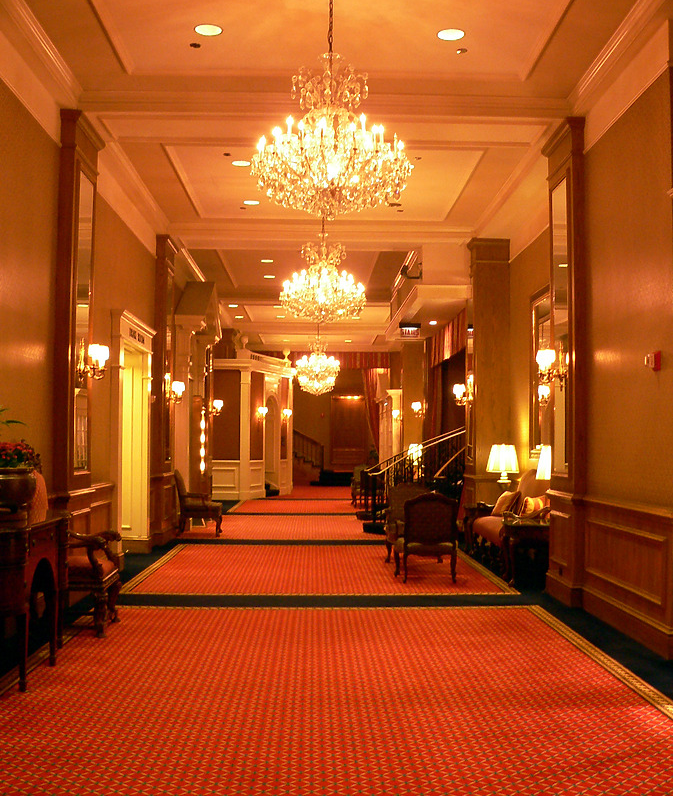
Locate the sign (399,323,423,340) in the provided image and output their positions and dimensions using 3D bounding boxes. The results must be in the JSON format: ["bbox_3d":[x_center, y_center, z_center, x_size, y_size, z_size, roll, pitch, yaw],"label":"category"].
[{"bbox_3d":[1.323,-1.191,16.678,0.382,0.274,0.100,0,-3,-1],"label":"sign"}]

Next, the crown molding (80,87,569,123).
[{"bbox_3d":[-0.072,-2.768,8.821,4.650,0.157,0.113,0,-3,-1],"label":"crown molding"}]

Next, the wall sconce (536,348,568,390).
[{"bbox_3d":[2.059,-0.299,9.009,0.220,0.453,0.380,0,-3,-1],"label":"wall sconce"}]

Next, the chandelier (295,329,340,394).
[{"bbox_3d":[-0.458,-0.848,23.466,1.126,1.597,1.126,0,-3,-1],"label":"chandelier"}]

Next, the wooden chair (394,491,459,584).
[{"bbox_3d":[0.994,1.527,10.413,0.675,0.990,0.735,0,-3,-1],"label":"wooden chair"}]

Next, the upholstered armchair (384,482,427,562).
[{"bbox_3d":[0.976,1.586,11.974,0.670,0.966,0.660,0,-3,-1],"label":"upholstered armchair"}]

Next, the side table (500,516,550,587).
[{"bbox_3d":[2.157,1.684,10.201,0.683,0.672,0.720,0,-3,-1],"label":"side table"}]

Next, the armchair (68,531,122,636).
[{"bbox_3d":[-2.133,1.236,7.526,0.743,1.245,0.705,0,-3,-1],"label":"armchair"}]

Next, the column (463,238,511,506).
[{"bbox_3d":[2.308,-0.093,14.432,0.593,4.560,0.790,0,-3,-1],"label":"column"}]

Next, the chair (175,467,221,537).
[{"bbox_3d":[-2.259,1.710,15.333,0.743,1.065,0.720,0,-3,-1],"label":"chair"}]

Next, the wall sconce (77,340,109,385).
[{"bbox_3d":[-2.272,-0.346,8.826,0.250,0.430,0.340,0,-3,-1],"label":"wall sconce"}]

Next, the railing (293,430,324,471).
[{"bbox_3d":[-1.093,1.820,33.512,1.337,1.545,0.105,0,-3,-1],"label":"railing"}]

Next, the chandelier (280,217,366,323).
[{"bbox_3d":[-0.162,-1.827,11.829,1.079,1.727,1.079,0,-3,-1],"label":"chandelier"}]

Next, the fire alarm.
[{"bbox_3d":[2.321,-0.272,6.872,0.075,0.147,0.130,0,-3,-1],"label":"fire alarm"}]

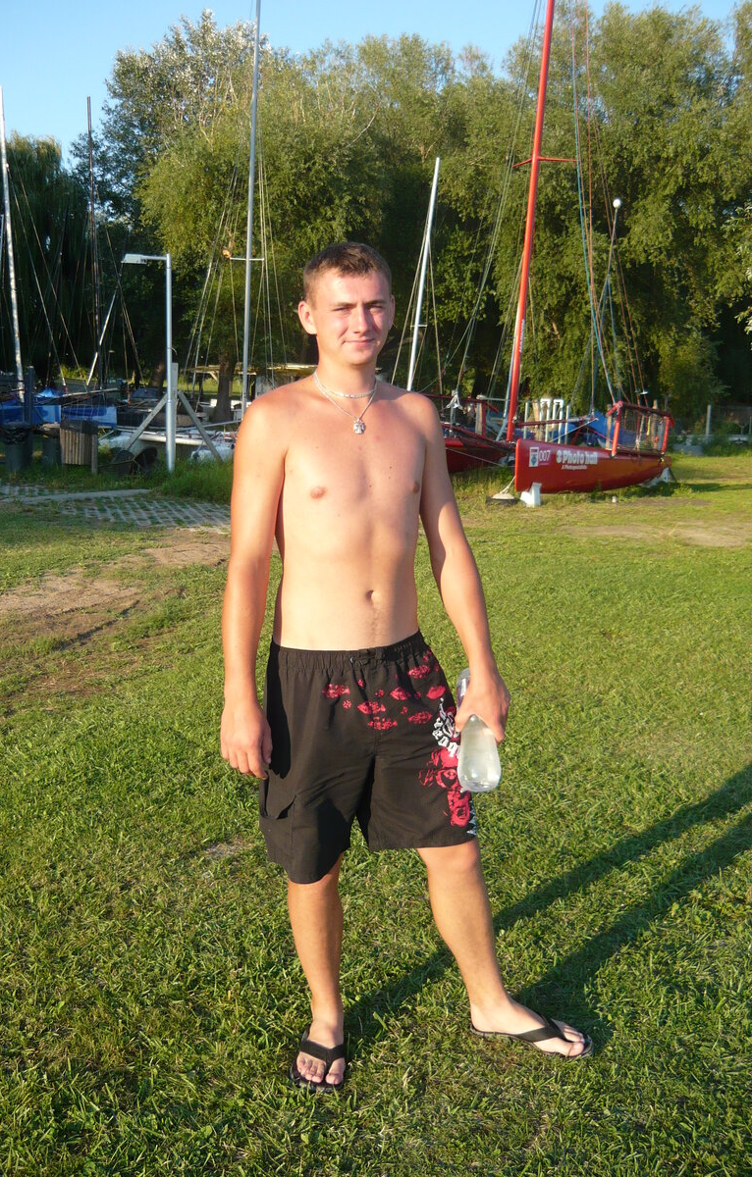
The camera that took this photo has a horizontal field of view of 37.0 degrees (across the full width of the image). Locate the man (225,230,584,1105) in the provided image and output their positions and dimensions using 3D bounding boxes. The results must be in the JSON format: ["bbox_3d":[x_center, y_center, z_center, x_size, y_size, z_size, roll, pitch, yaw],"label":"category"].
[{"bbox_3d":[0.065,0.176,2.472,0.790,1.800,0.440,-3,12,-21],"label":"man"}]

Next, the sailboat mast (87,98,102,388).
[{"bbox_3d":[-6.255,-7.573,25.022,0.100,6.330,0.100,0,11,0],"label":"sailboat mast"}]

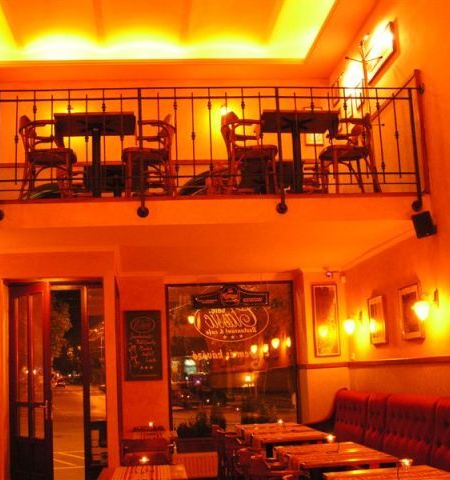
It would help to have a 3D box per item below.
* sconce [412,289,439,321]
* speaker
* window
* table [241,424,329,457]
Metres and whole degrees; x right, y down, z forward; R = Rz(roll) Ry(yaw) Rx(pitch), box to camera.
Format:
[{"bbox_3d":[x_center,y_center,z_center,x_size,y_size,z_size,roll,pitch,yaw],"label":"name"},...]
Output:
[{"bbox_3d":[1.643,0.529,5.752,0.215,0.255,0.140,-1,-11,-7],"label":"sconce"},{"bbox_3d":[1.612,-0.112,5.697,0.160,0.200,0.140,-12,0,41],"label":"speaker"},{"bbox_3d":[0.106,1.470,8.490,1.607,1.898,0.100,-1,-11,-7],"label":"window"},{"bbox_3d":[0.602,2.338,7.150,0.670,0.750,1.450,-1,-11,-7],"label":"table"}]

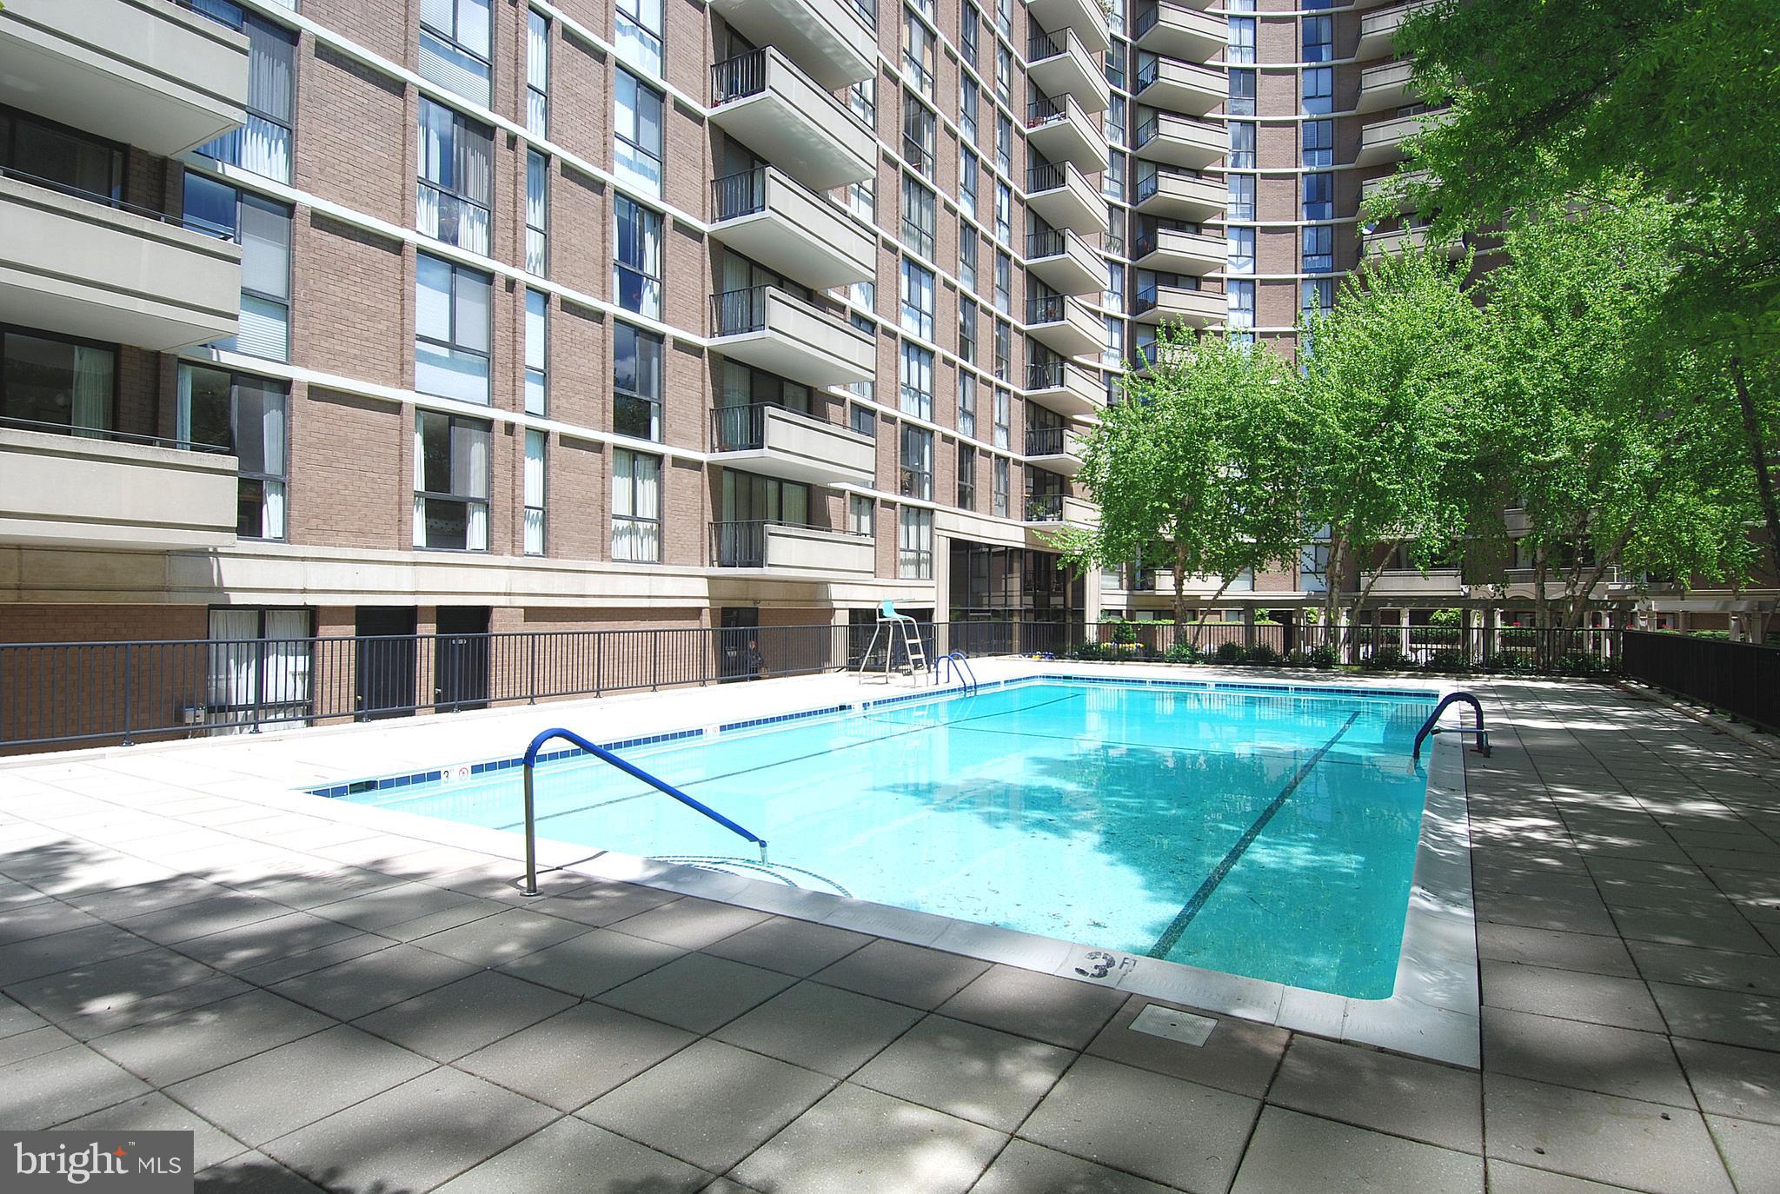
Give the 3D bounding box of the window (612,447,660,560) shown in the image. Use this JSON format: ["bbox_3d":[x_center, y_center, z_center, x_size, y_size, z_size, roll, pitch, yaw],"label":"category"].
[{"bbox_3d":[-5.471,-1.925,19.210,0.150,2.380,1.348,0,-1,32],"label":"window"}]

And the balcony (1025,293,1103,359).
[{"bbox_3d":[7.495,-11.302,37.406,1.779,1.050,4.400,-1,-1,33],"label":"balcony"}]

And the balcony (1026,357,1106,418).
[{"bbox_3d":[7.444,-8.456,36.798,1.800,1.100,4.500,-1,-1,33],"label":"balcony"}]

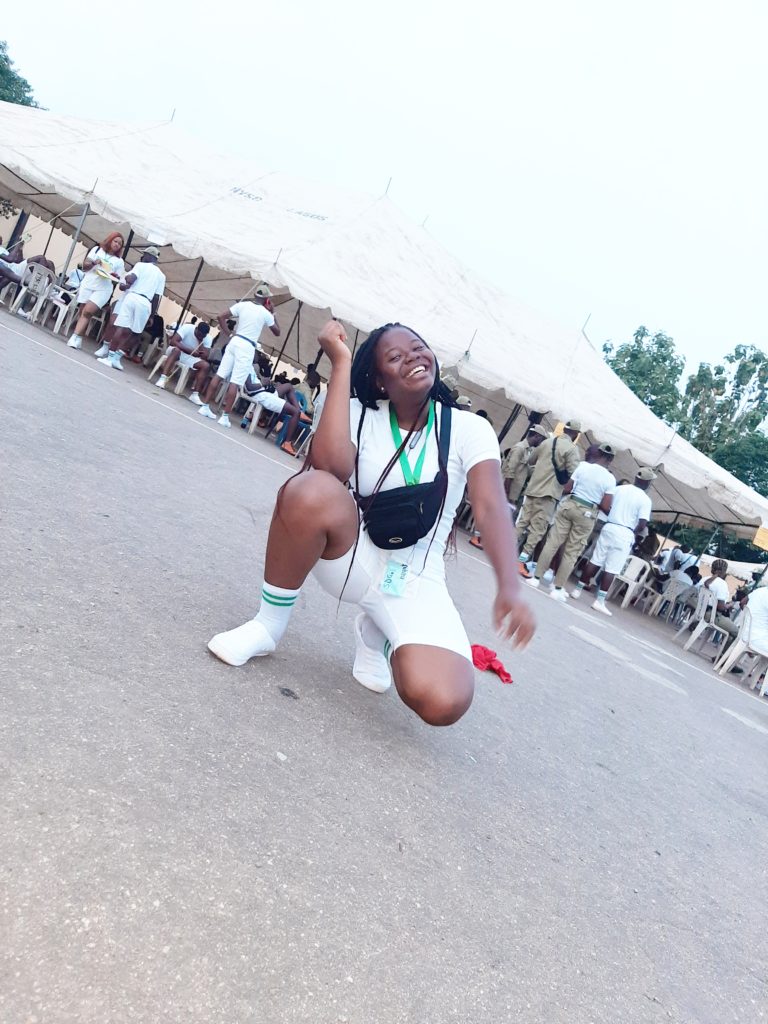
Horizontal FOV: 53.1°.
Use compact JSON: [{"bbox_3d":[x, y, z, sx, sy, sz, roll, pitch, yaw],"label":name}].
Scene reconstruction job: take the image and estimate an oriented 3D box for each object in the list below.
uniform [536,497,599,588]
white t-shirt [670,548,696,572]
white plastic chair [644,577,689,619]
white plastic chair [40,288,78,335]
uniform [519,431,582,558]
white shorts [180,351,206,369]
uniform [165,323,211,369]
[{"bbox_3d":[2.052,0.341,8.600,0.460,1.000,0.360,28,7,28],"label":"uniform"},{"bbox_3d":[4.890,0.916,12.609,0.320,0.550,0.460,24,6,-4],"label":"white t-shirt"},{"bbox_3d":[4.700,1.325,12.635,0.500,0.820,0.480,22,6,-17],"label":"white plastic chair"},{"bbox_3d":[-5.019,-3.215,11.890,0.560,0.820,0.560,25,5,-5],"label":"white plastic chair"},{"bbox_3d":[1.894,-0.200,8.800,0.580,1.400,0.420,28,7,32],"label":"uniform"},{"bbox_3d":[-2.995,-2.289,11.461,0.500,0.230,0.500,22,6,-28],"label":"white shorts"},{"bbox_3d":[-2.927,-2.512,11.460,0.580,0.630,0.580,22,6,-28],"label":"uniform"}]

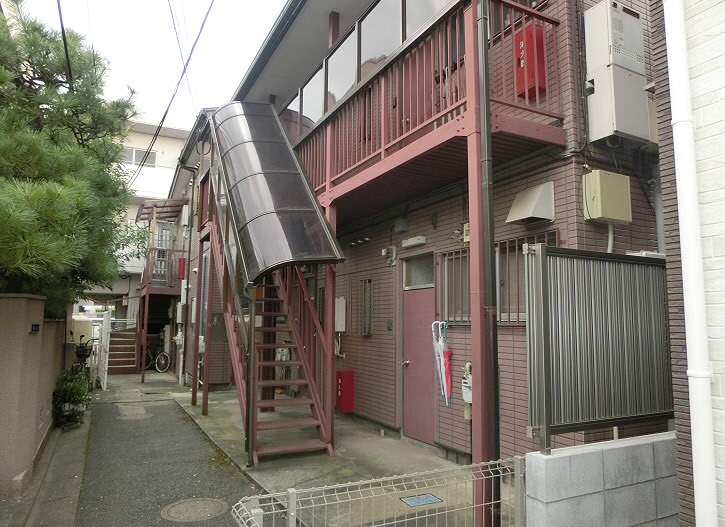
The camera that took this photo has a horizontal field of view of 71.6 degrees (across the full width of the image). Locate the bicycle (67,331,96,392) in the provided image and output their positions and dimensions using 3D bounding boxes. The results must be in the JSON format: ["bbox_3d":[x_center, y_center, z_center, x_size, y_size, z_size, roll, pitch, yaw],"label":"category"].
[{"bbox_3d":[-6.318,2.262,11.407,0.580,1.100,1.700,4,-8,-27],"label":"bicycle"}]

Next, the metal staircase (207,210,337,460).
[{"bbox_3d":[-1.389,0.502,6.902,0.940,3.570,3.100,4,-8,-27],"label":"metal staircase"}]

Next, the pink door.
[{"bbox_3d":[0.741,1.262,6.435,0.060,1.910,0.730,4,-8,-27],"label":"pink door"}]

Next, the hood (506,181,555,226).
[{"bbox_3d":[1.557,-0.572,4.703,0.290,0.370,0.330,4,-8,-27],"label":"hood"}]

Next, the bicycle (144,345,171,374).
[{"bbox_3d":[-6.352,2.787,15.191,1.620,0.970,0.550,-4,-8,31],"label":"bicycle"}]

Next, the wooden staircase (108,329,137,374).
[{"bbox_3d":[-7.155,2.583,14.962,0.880,1.320,1.350,4,-8,-27],"label":"wooden staircase"}]

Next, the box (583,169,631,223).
[{"bbox_3d":[2.189,-0.580,4.492,0.400,0.425,0.165,4,-8,-27],"label":"box"}]

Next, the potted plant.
[{"bbox_3d":[-4.579,2.054,7.973,0.500,0.790,0.800,4,-8,-27],"label":"potted plant"}]

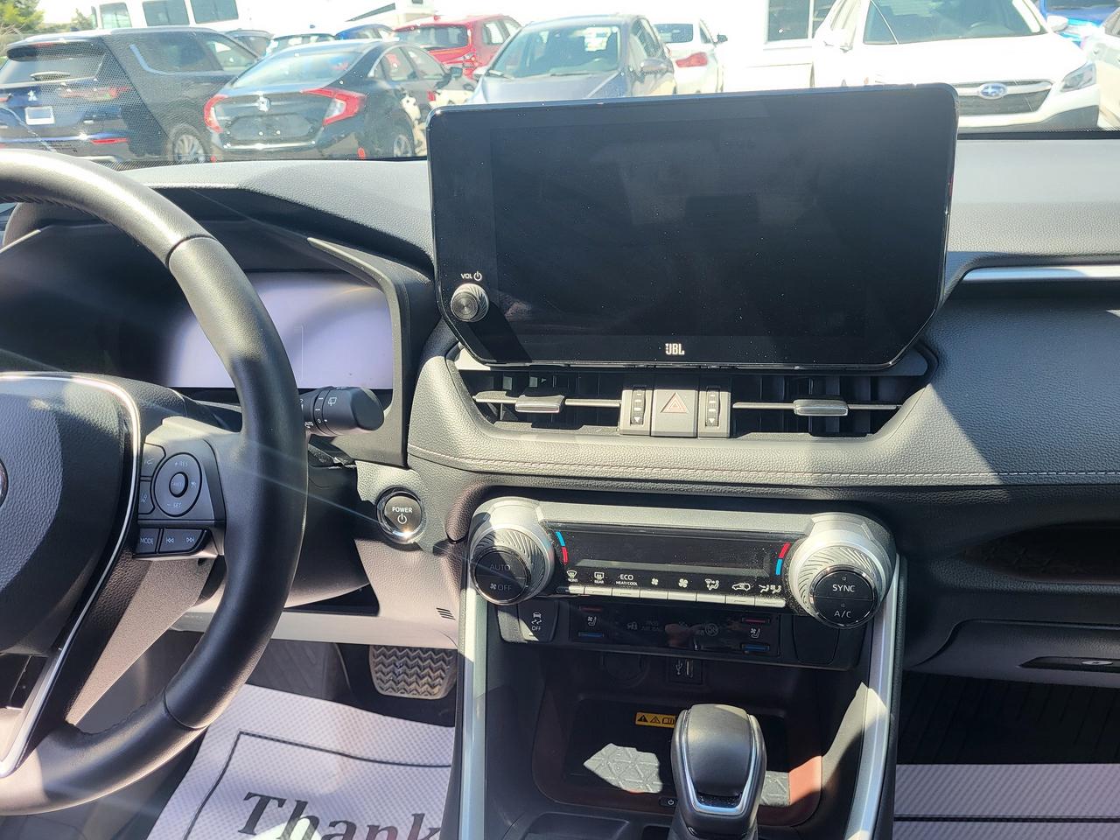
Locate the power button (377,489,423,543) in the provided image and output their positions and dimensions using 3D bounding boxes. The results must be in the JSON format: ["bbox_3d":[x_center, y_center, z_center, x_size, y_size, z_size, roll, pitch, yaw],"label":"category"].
[{"bbox_3d":[-0.117,0.070,0.618,0.033,0.033,0.017,2,8,13],"label":"power button"}]

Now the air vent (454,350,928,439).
[{"bbox_3d":[0.078,-0.019,0.569,0.308,0.058,0.040,2,17,13],"label":"air vent"}]

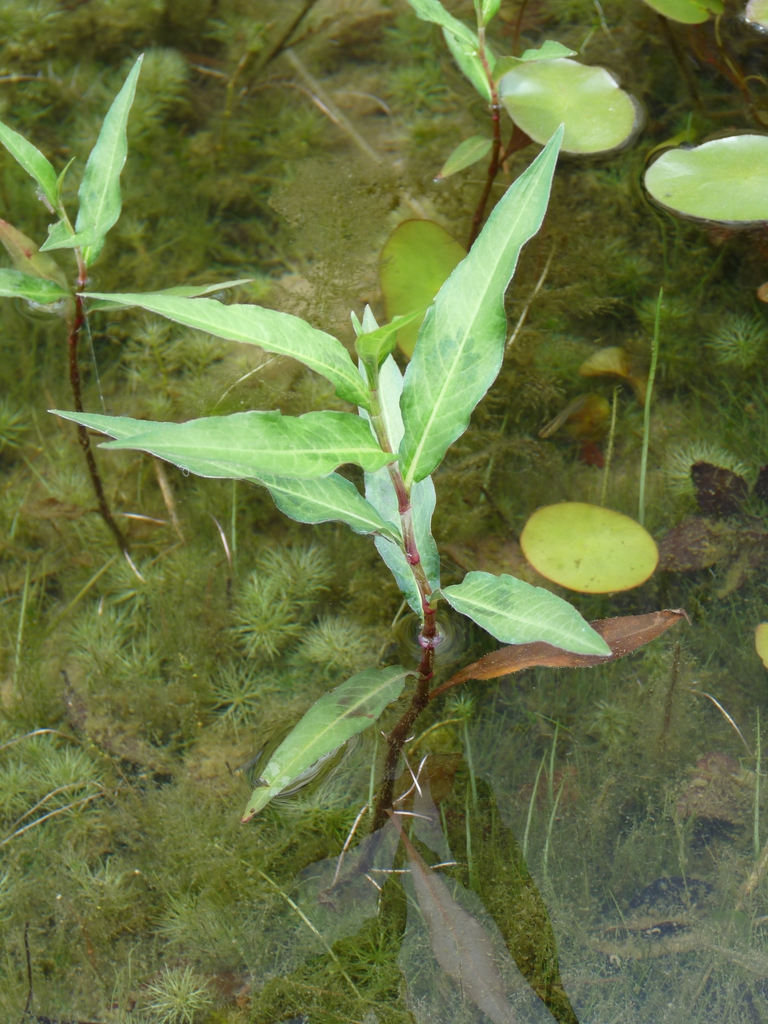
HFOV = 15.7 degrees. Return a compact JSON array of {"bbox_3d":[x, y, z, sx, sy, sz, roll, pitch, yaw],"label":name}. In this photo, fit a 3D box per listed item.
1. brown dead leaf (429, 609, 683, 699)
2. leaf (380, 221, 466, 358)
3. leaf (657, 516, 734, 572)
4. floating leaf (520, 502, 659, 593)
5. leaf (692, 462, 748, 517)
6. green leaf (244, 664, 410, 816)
[{"bbox_3d":[0.076,0.061,1.204,0.121,0.015,0.024,-17,50,-15],"label":"brown dead leaf"},{"bbox_3d":[0.022,-0.110,1.375,0.045,0.006,0.086,-4,60,-2],"label":"leaf"},{"bbox_3d":[0.146,0.016,1.302,0.028,0.010,0.044,32,56,26],"label":"leaf"},{"bbox_3d":[0.091,0.016,1.239,0.062,0.006,0.049,24,52,20],"label":"floating leaf"},{"bbox_3d":[0.161,-0.011,1.326,0.026,0.012,0.037,-3,48,-3],"label":"leaf"},{"bbox_3d":[-0.029,0.094,1.168,0.025,0.010,0.104,34,56,27],"label":"green leaf"}]

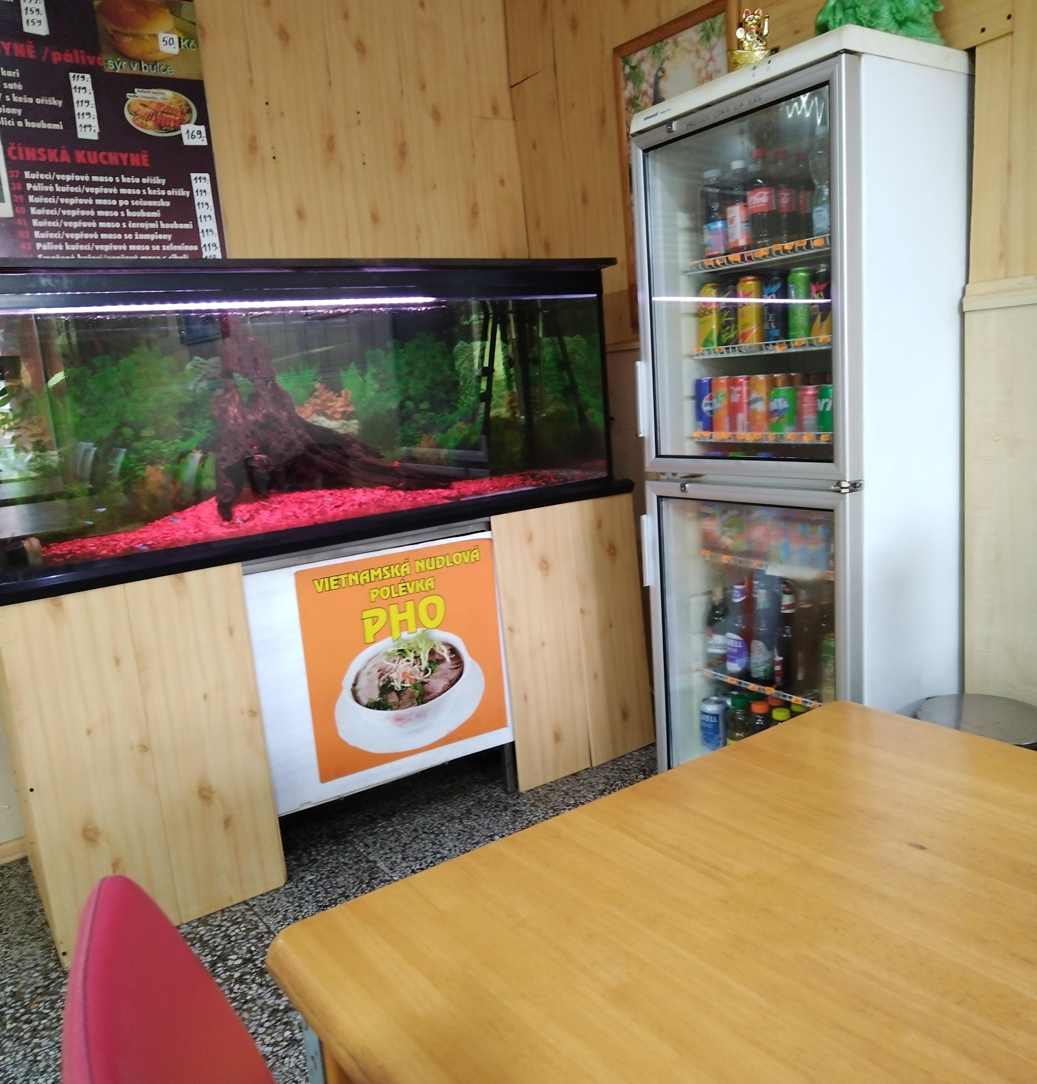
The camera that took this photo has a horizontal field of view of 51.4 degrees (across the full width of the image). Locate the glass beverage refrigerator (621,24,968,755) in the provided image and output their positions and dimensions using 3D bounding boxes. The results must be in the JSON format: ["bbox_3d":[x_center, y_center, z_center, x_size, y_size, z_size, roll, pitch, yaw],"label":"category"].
[{"bbox_3d":[0.657,-0.133,2.448,0.410,1.735,0.630,-8,9,-30],"label":"glass beverage refrigerator"}]

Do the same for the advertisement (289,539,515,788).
[{"bbox_3d":[-0.281,0.294,2.804,0.580,0.535,0.010,-11,10,-36],"label":"advertisement"}]

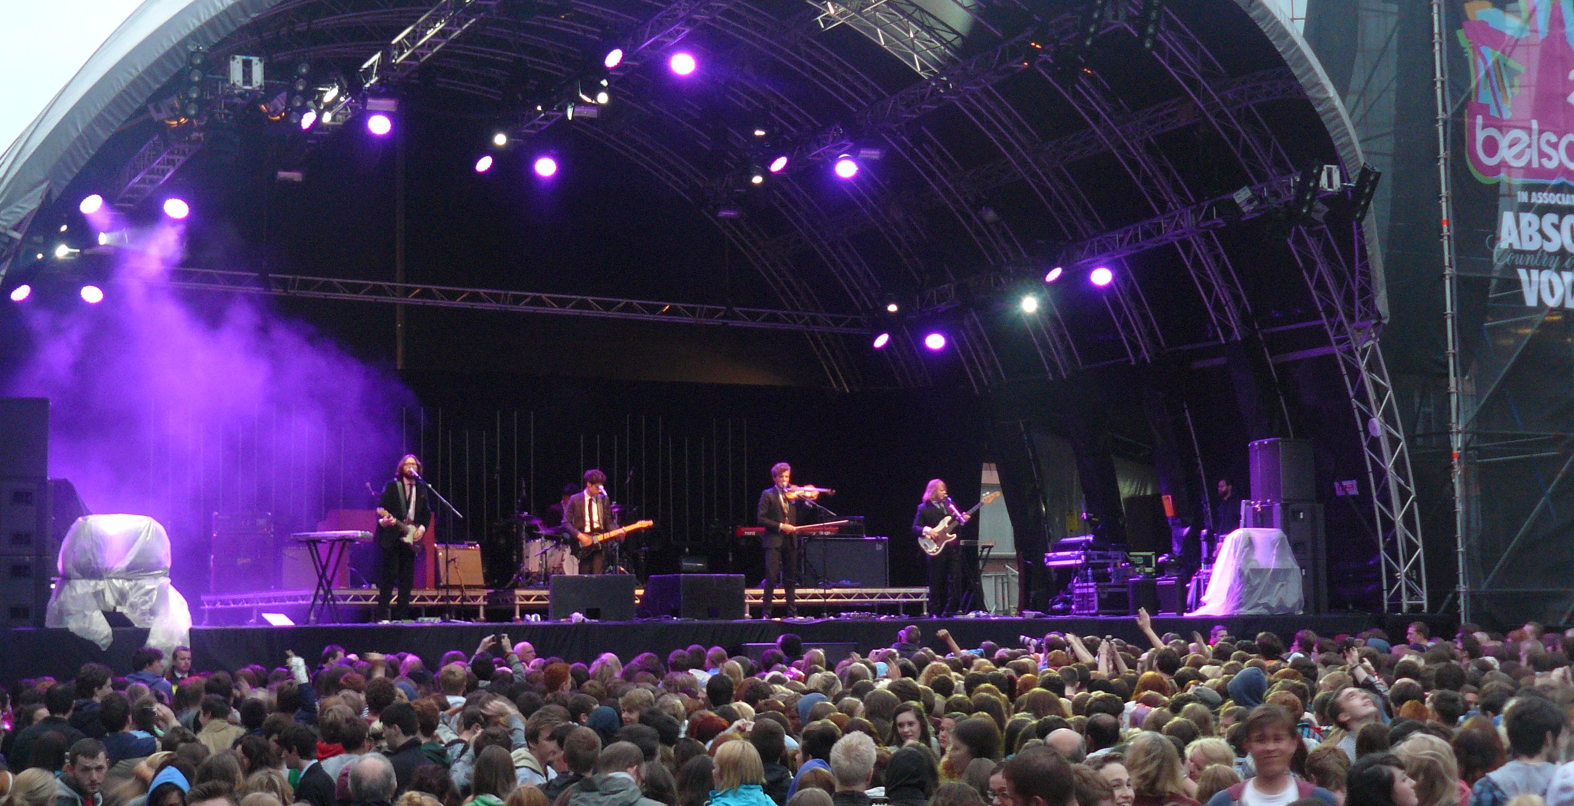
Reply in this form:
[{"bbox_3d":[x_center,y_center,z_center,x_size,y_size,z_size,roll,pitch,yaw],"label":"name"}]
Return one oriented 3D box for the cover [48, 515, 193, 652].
[{"bbox_3d":[-5.999,1.632,22.100,1.050,1.250,0.800,3,-6,-36],"label":"cover"}]

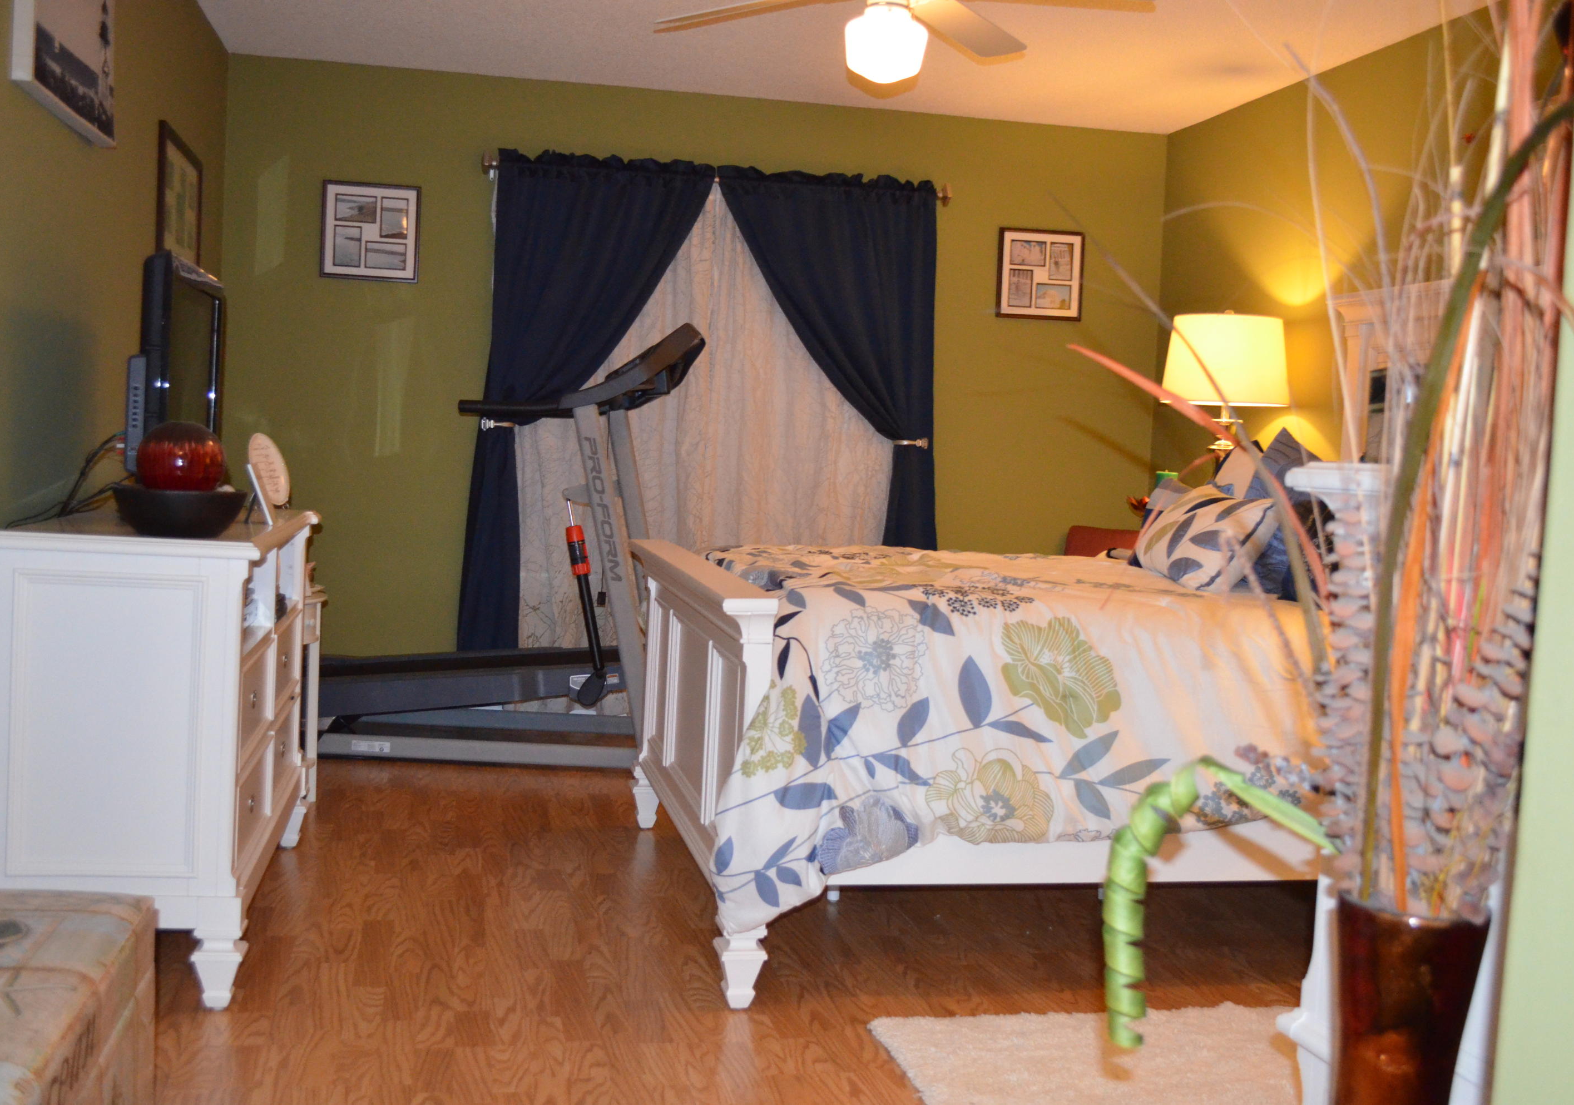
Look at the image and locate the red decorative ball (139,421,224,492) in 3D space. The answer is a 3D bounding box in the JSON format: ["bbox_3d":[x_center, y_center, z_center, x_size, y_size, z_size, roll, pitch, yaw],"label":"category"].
[{"bbox_3d":[-1.178,-0.170,3.235,0.167,0.160,0.167,2,4,-12],"label":"red decorative ball"}]

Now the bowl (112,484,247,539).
[{"bbox_3d":[-1.167,-0.077,3.202,0.248,0.084,0.248,2,4,-12],"label":"bowl"}]

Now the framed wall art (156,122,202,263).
[{"bbox_3d":[-1.787,-1.006,4.922,0.026,0.400,0.720,2,4,-12],"label":"framed wall art"}]

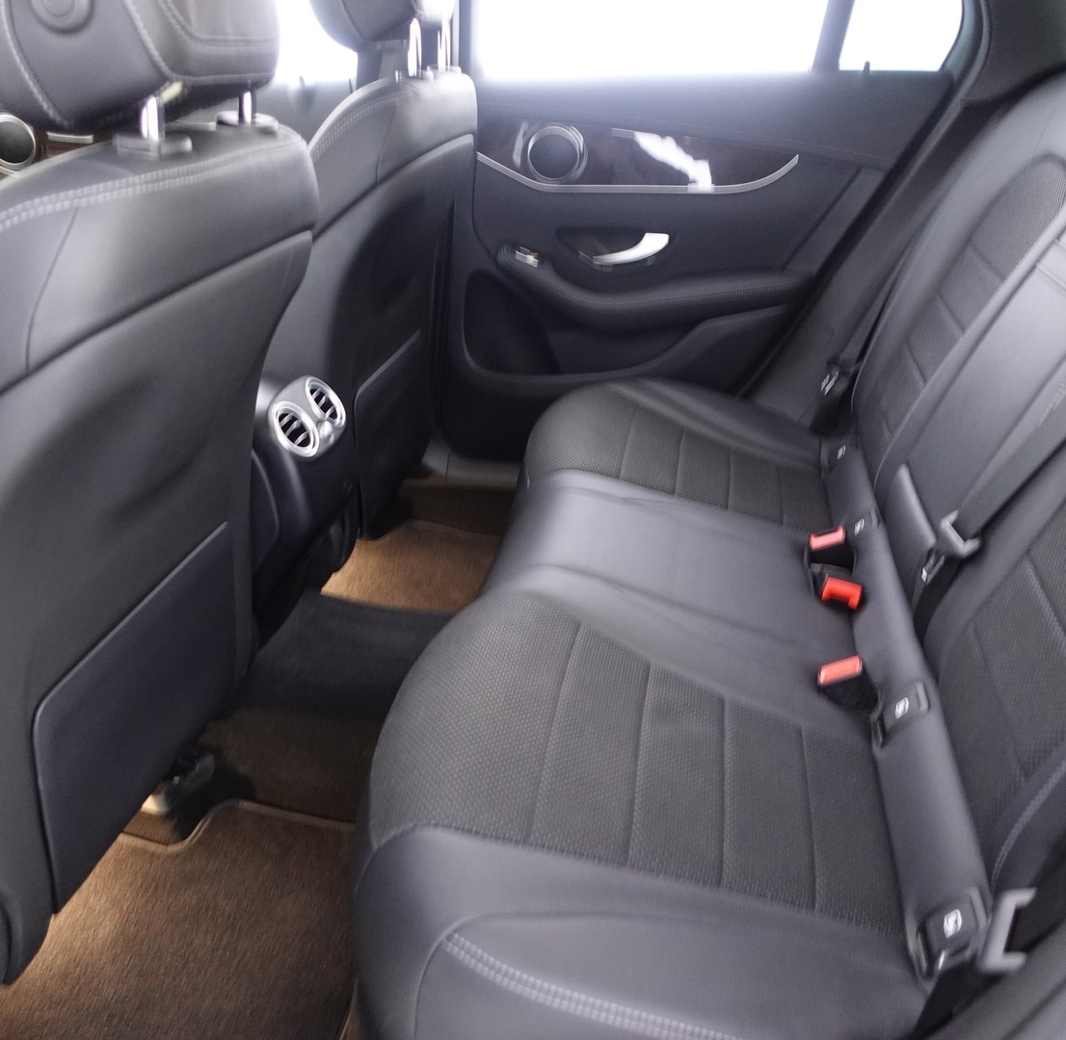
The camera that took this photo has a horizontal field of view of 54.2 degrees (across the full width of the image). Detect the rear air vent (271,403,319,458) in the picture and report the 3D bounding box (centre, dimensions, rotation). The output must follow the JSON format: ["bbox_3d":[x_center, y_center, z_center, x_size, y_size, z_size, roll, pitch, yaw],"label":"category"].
[{"bbox_3d":[-0.280,-0.102,1.217,0.030,0.072,0.072,-26,18,21],"label":"rear air vent"}]

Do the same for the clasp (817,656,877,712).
[{"bbox_3d":[0.340,0.179,1.116,0.045,0.048,0.026,-26,18,23],"label":"clasp"}]

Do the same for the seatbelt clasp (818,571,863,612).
[{"bbox_3d":[0.387,0.093,1.299,0.044,0.027,0.040,15,-2,20],"label":"seatbelt clasp"}]

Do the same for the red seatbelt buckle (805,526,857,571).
[{"bbox_3d":[0.394,0.041,1.365,0.044,0.048,0.026,-18,39,24],"label":"red seatbelt buckle"}]

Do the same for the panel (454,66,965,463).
[{"bbox_3d":[0.229,-0.410,1.800,0.840,0.670,0.130,4,26,9],"label":"panel"}]

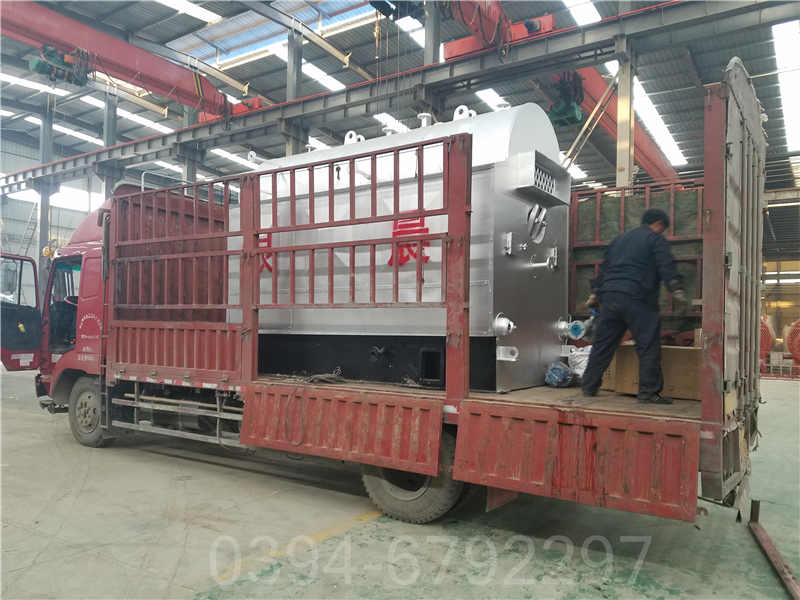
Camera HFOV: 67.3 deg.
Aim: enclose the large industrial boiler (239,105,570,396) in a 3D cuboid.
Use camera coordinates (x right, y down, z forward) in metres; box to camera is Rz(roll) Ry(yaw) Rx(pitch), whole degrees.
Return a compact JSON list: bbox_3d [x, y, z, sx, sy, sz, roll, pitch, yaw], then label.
[{"bbox_3d":[0.041,-0.555,6.798,3.592,2.790,1.910,-1,-3,33],"label":"large industrial boiler"}]

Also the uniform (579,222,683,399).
[{"bbox_3d":[1.857,0.100,4.820,0.470,1.400,0.670,2,-3,-38],"label":"uniform"}]

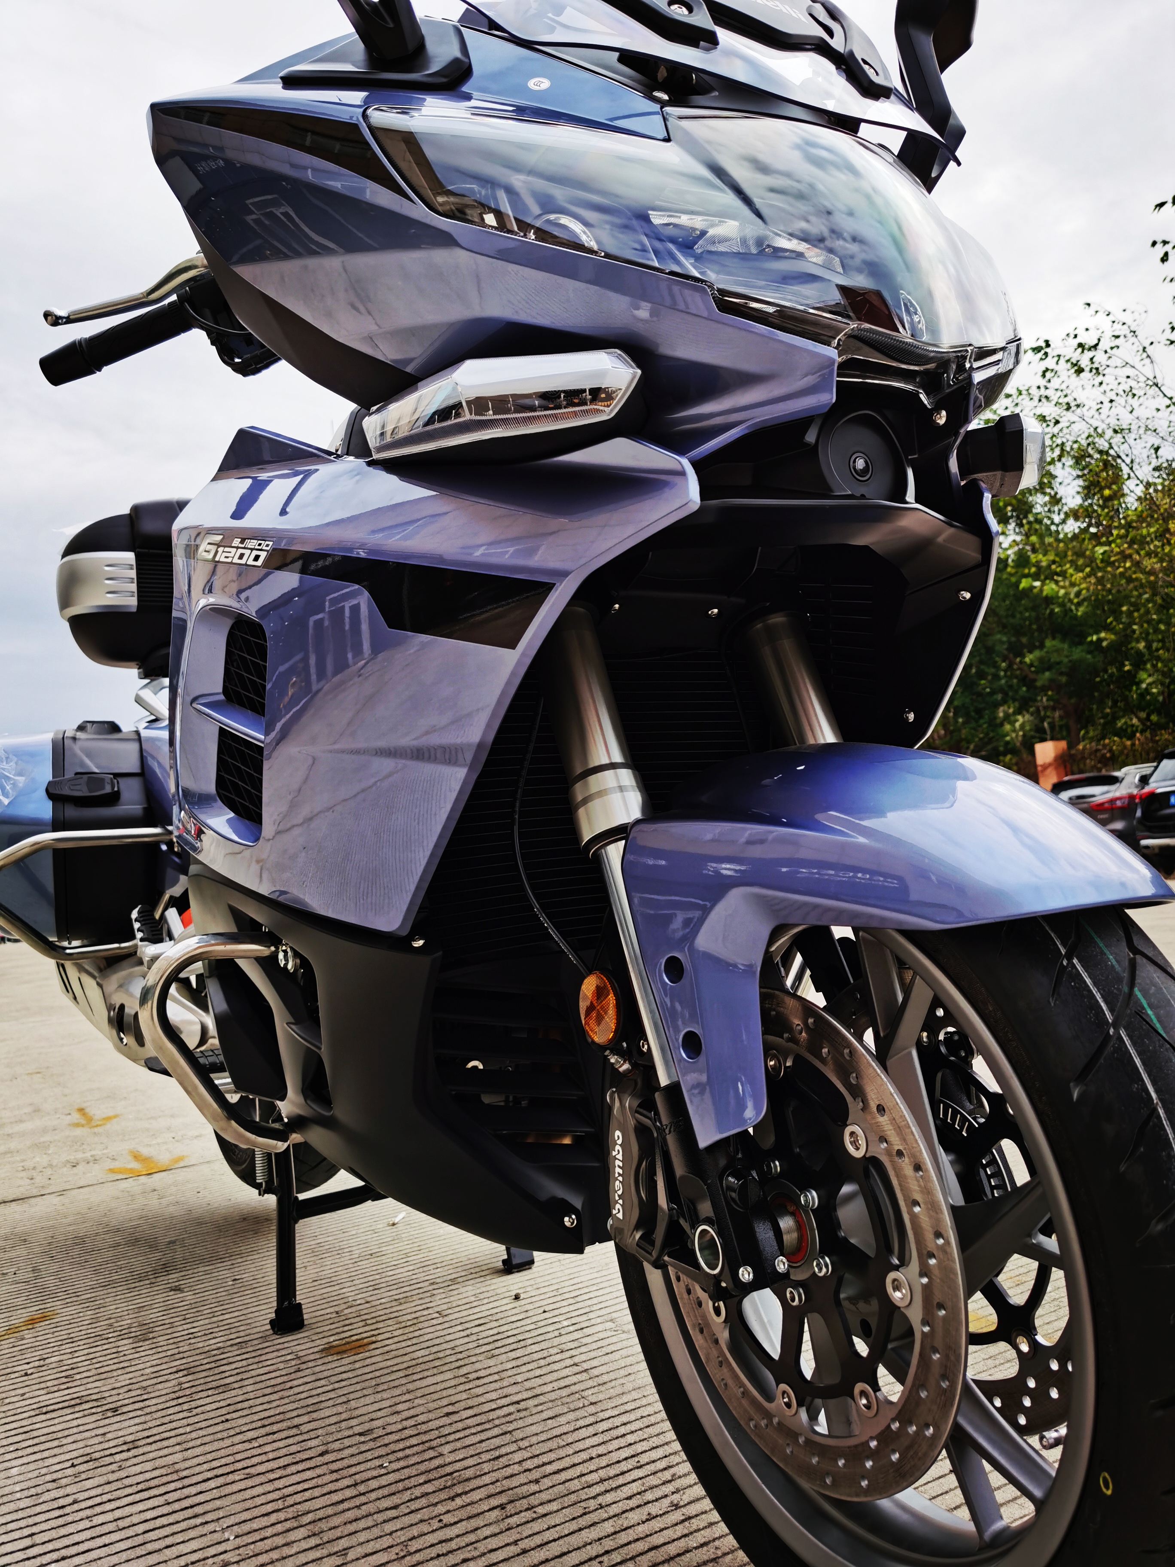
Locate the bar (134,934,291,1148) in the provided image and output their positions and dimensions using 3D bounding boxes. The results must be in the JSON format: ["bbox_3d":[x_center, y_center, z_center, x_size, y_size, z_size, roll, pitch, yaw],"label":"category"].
[{"bbox_3d":[-0.358,0.256,1.224,0.155,0.223,0.095,-3,-5,-30],"label":"bar"}]

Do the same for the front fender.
[{"bbox_3d":[0.185,0.100,0.824,0.246,0.275,0.473,-3,-5,-30],"label":"front fender"}]

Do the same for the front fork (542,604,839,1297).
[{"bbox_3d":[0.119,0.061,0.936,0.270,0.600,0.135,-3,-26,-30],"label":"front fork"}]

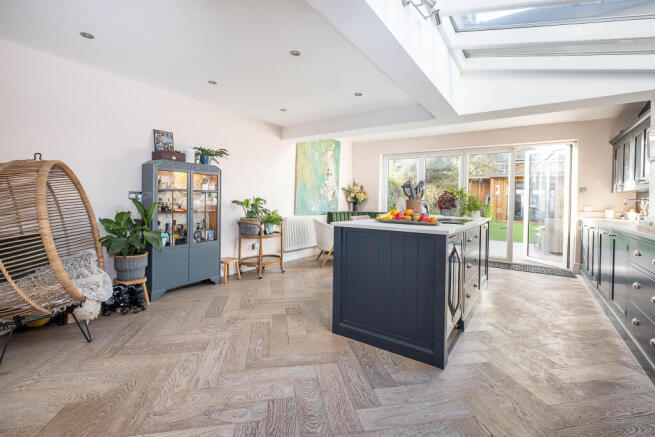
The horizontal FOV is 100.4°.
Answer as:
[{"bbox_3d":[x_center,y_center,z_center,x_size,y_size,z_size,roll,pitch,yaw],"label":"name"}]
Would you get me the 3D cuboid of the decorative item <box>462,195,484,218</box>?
[{"bbox_3d":[2.139,-0.176,4.000,0.260,0.340,0.270,2,2,36],"label":"decorative item"}]

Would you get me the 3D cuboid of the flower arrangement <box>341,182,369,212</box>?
[{"bbox_3d":[0.660,-0.459,6.600,0.500,0.720,0.580,2,2,36],"label":"flower arrangement"}]

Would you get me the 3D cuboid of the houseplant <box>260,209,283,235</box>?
[{"bbox_3d":[-0.857,0.051,4.180,0.280,0.380,0.290,1,2,0],"label":"houseplant"}]

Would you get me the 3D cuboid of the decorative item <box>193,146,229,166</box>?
[{"bbox_3d":[-1.525,-0.822,3.620,0.280,0.250,0.400,2,2,36],"label":"decorative item"}]

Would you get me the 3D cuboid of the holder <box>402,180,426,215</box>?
[{"bbox_3d":[1.020,-0.217,3.200,0.200,0.430,0.230,2,2,36],"label":"holder"}]

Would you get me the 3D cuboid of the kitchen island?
[{"bbox_3d":[1.204,0.482,3.162,0.940,0.920,2.760,2,2,36],"label":"kitchen island"}]

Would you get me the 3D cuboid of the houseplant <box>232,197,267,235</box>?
[{"bbox_3d":[-1.133,-0.039,3.980,0.400,0.550,0.430,1,2,0],"label":"houseplant"}]

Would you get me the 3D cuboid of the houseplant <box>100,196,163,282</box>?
[{"bbox_3d":[-1.999,0.216,2.770,0.480,0.820,0.500,2,3,36],"label":"houseplant"}]

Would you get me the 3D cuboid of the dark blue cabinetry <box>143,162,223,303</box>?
[{"bbox_3d":[-1.787,0.122,3.405,0.310,1.530,0.840,2,2,36],"label":"dark blue cabinetry"}]

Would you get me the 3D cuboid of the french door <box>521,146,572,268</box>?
[{"bbox_3d":[4.337,-0.248,5.414,0.070,2.240,0.870,0,1,-16],"label":"french door"}]

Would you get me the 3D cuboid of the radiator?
[{"bbox_3d":[-0.443,0.258,5.168,0.100,0.600,1.170,2,3,36],"label":"radiator"}]

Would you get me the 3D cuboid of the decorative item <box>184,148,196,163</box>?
[{"bbox_3d":[-1.684,-0.756,3.350,0.130,0.190,0.130,2,3,36],"label":"decorative item"}]

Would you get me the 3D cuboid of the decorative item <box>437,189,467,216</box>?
[{"bbox_3d":[1.633,-0.206,3.580,0.320,0.360,0.360,2,3,36],"label":"decorative item"}]

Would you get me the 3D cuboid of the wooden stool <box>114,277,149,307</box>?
[{"bbox_3d":[-1.994,0.751,2.770,0.280,0.290,0.310,2,2,36],"label":"wooden stool"}]

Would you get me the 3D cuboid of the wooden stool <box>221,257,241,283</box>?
[{"bbox_3d":[-1.355,0.706,3.759,0.240,0.280,0.250,2,3,36],"label":"wooden stool"}]

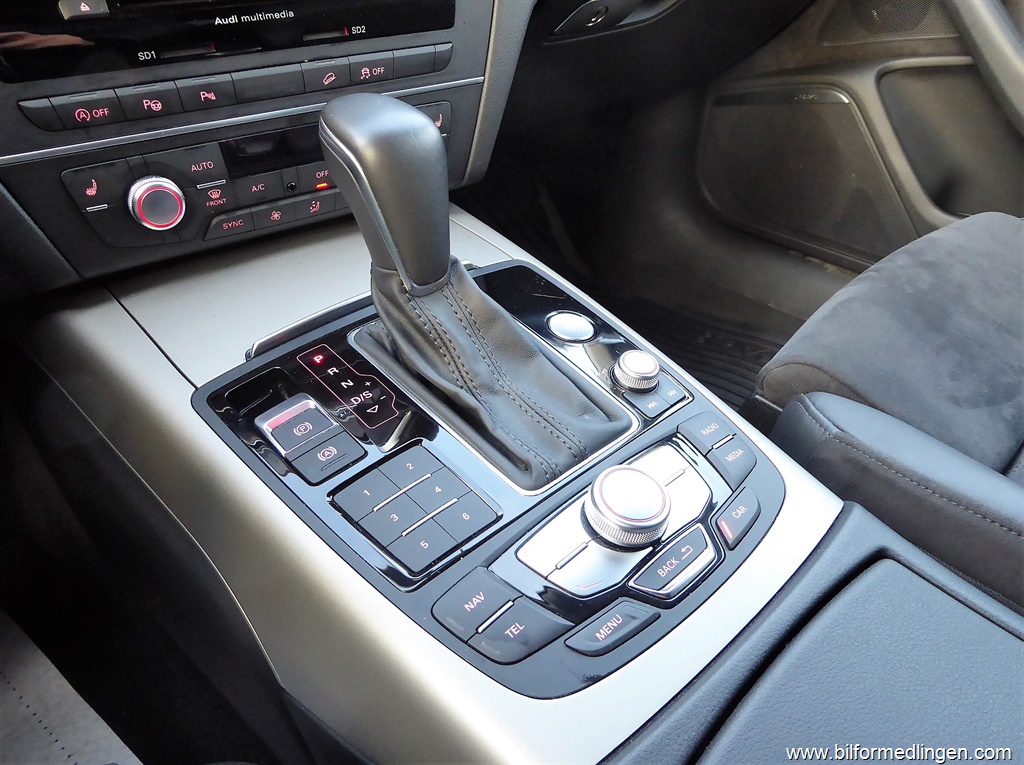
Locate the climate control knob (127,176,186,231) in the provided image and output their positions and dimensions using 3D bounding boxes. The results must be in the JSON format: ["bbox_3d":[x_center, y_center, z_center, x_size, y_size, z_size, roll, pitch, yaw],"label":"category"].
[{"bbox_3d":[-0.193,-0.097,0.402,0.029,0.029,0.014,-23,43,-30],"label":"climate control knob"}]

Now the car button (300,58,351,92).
[{"bbox_3d":[-0.104,-0.172,0.414,0.028,0.015,0.009,-23,36,-29],"label":"car button"}]

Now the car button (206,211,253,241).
[{"bbox_3d":[-0.160,-0.089,0.414,0.028,0.014,0.009,-23,36,-29],"label":"car button"}]

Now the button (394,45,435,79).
[{"bbox_3d":[-0.061,-0.201,0.461,0.030,0.016,0.009,-23,43,-30],"label":"button"}]

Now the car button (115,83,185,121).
[{"bbox_3d":[-0.181,-0.140,0.368,0.028,0.015,0.009,-23,36,-29],"label":"car button"}]

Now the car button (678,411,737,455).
[{"bbox_3d":[0.095,0.027,0.364,0.028,0.009,0.019,-23,51,-40],"label":"car button"}]

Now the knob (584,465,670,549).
[{"bbox_3d":[0.054,0.056,0.341,0.038,0.015,0.038,7,41,-6],"label":"knob"}]

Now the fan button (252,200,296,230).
[{"bbox_3d":[-0.138,-0.098,0.427,0.026,0.013,0.009,-23,36,-29],"label":"fan button"}]

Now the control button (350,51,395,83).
[{"bbox_3d":[-0.081,-0.182,0.427,0.028,0.015,0.009,-23,36,-29],"label":"control button"}]

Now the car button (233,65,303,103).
[{"bbox_3d":[-0.131,-0.161,0.398,0.039,0.015,0.009,-23,36,-29],"label":"car button"}]

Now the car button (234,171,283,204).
[{"bbox_3d":[-0.151,-0.116,0.441,0.029,0.016,0.007,-23,43,-30],"label":"car button"}]

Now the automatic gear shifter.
[{"bbox_3d":[-0.025,-0.065,0.389,0.215,0.120,0.094,37,46,27],"label":"automatic gear shifter"}]

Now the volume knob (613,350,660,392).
[{"bbox_3d":[0.072,-0.007,0.425,0.025,0.011,0.025,7,41,-6],"label":"volume knob"}]

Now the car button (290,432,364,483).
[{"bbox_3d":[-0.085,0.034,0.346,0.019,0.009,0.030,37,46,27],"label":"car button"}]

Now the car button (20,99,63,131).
[{"bbox_3d":[-0.228,-0.130,0.358,0.014,0.016,0.008,-23,43,-30],"label":"car button"}]

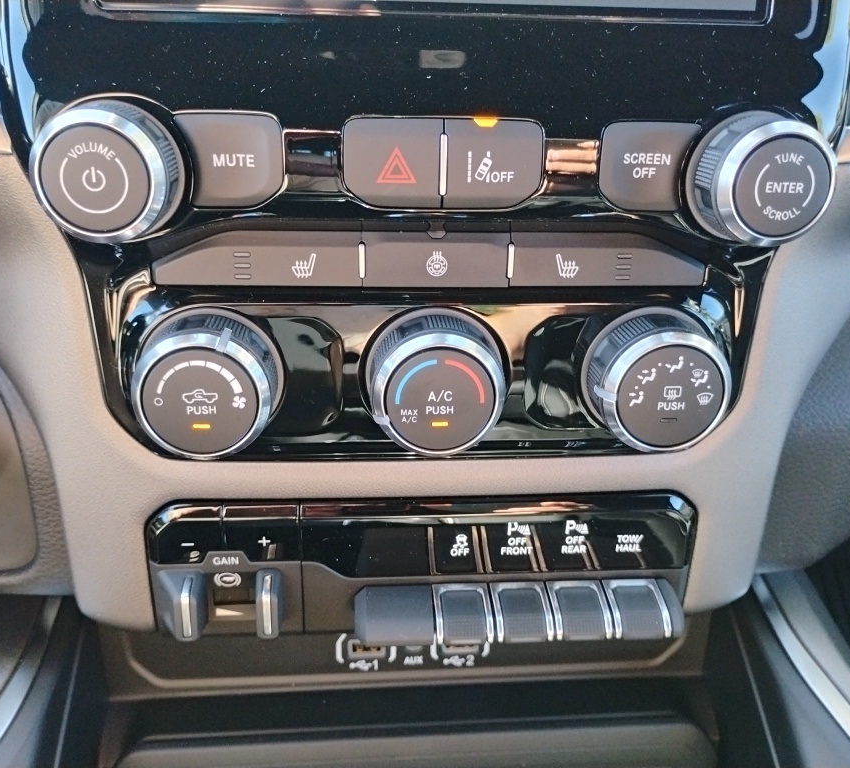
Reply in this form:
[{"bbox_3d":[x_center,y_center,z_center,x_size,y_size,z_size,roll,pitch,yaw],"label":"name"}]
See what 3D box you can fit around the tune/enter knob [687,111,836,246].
[{"bbox_3d":[0.098,-0.059,0.241,0.038,0.038,0.021,0,21,-5],"label":"tune/enter knob"}]

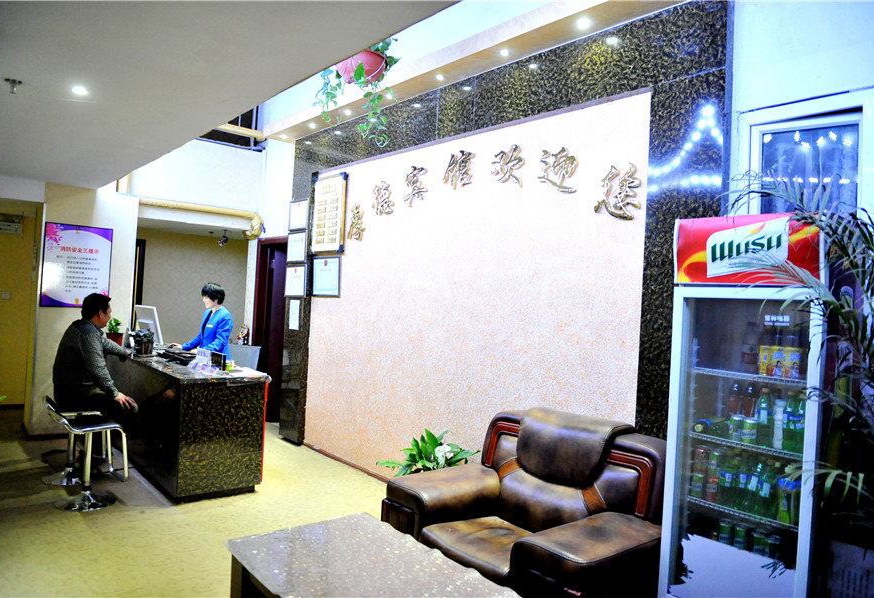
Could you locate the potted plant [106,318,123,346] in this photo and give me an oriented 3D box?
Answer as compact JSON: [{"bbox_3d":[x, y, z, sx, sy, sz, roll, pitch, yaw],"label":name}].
[{"bbox_3d":[-3.174,0.325,5.898,0.190,0.310,0.190,3,0,-40],"label":"potted plant"}]

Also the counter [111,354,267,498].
[{"bbox_3d":[-2.302,0.953,5.188,0.639,0.858,2.331,3,0,-41],"label":"counter"}]

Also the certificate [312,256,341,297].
[{"bbox_3d":[-1.056,-0.212,5.754,0.022,0.385,0.507,3,0,-41],"label":"certificate"}]

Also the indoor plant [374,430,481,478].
[{"bbox_3d":[-0.069,1.172,3.779,0.500,0.650,0.520,3,0,-41],"label":"indoor plant"}]

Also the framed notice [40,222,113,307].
[{"bbox_3d":[-3.409,-0.302,5.689,0.557,0.773,0.025,3,0,-41],"label":"framed notice"}]

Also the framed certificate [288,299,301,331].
[{"bbox_3d":[-1.435,0.163,6.048,0.020,0.305,0.220,3,0,-40],"label":"framed certificate"}]

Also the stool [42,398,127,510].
[{"bbox_3d":[-2.393,0.998,4.028,0.507,0.755,0.426,3,0,-41],"label":"stool"}]

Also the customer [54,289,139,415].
[{"bbox_3d":[-2.639,0.651,4.627,0.600,1.340,0.490,3,0,-41],"label":"customer"}]

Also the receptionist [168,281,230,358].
[{"bbox_3d":[-2.201,0.612,5.723,0.480,1.570,0.660,3,0,-40],"label":"receptionist"}]

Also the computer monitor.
[{"bbox_3d":[-2.854,0.272,5.929,0.180,0.410,0.490,3,0,-40],"label":"computer monitor"}]

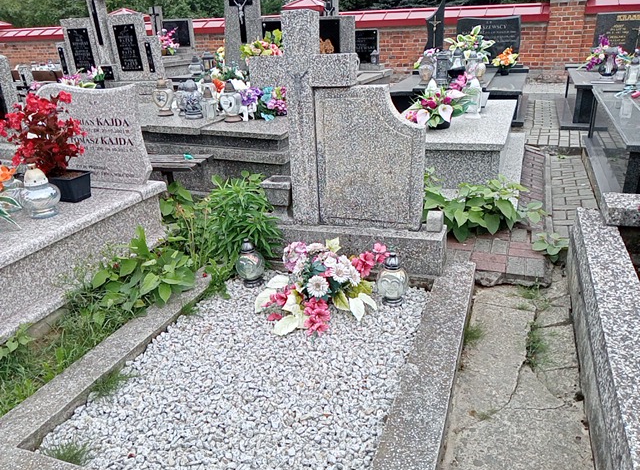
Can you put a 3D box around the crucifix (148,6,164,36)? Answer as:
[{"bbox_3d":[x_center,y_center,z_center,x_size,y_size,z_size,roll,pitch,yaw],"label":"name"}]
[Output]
[{"bbox_3d":[-3.309,-4.277,10.716,0.260,0.840,0.140,6,24,19],"label":"crucifix"}]

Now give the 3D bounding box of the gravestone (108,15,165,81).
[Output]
[{"bbox_3d":[-2.022,-2.060,5.689,0.580,0.680,0.130,6,24,20],"label":"gravestone"}]

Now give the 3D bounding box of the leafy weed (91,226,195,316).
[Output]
[{"bbox_3d":[-0.866,0.171,2.563,0.460,0.340,0.380,6,24,19],"label":"leafy weed"}]

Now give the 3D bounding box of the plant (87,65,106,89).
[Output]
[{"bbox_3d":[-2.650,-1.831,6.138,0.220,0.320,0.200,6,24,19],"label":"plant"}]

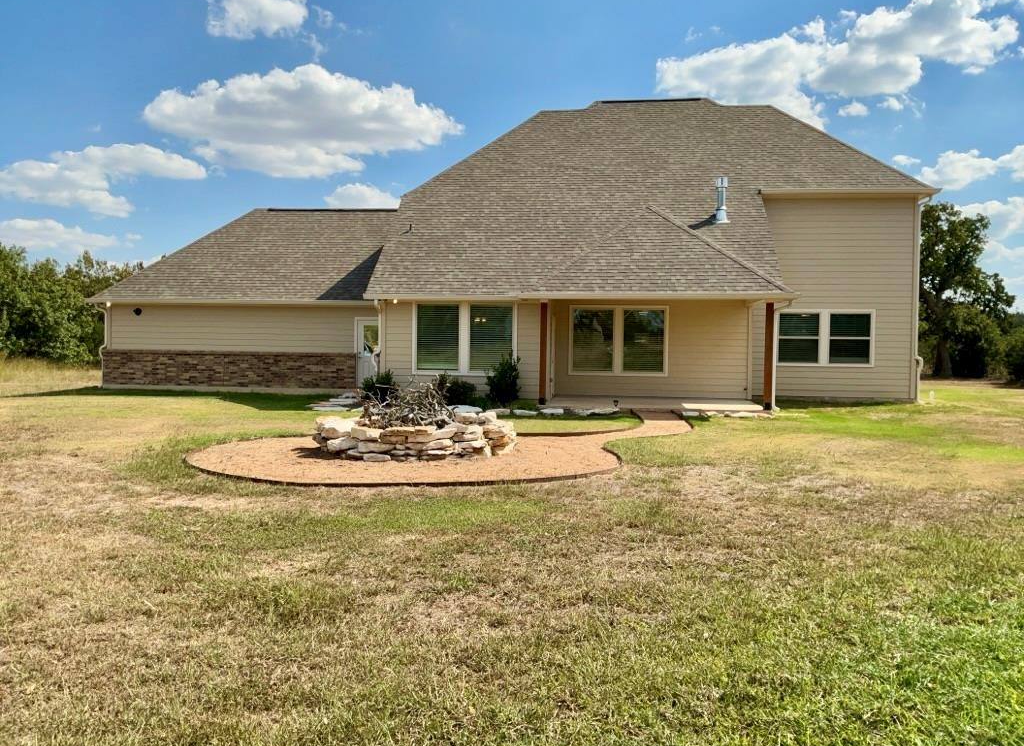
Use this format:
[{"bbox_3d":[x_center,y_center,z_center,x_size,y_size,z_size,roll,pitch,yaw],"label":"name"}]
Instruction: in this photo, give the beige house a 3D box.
[{"bbox_3d":[0.044,-4.316,25.940,23.937,9.848,14.998,1,2,6],"label":"beige house"}]

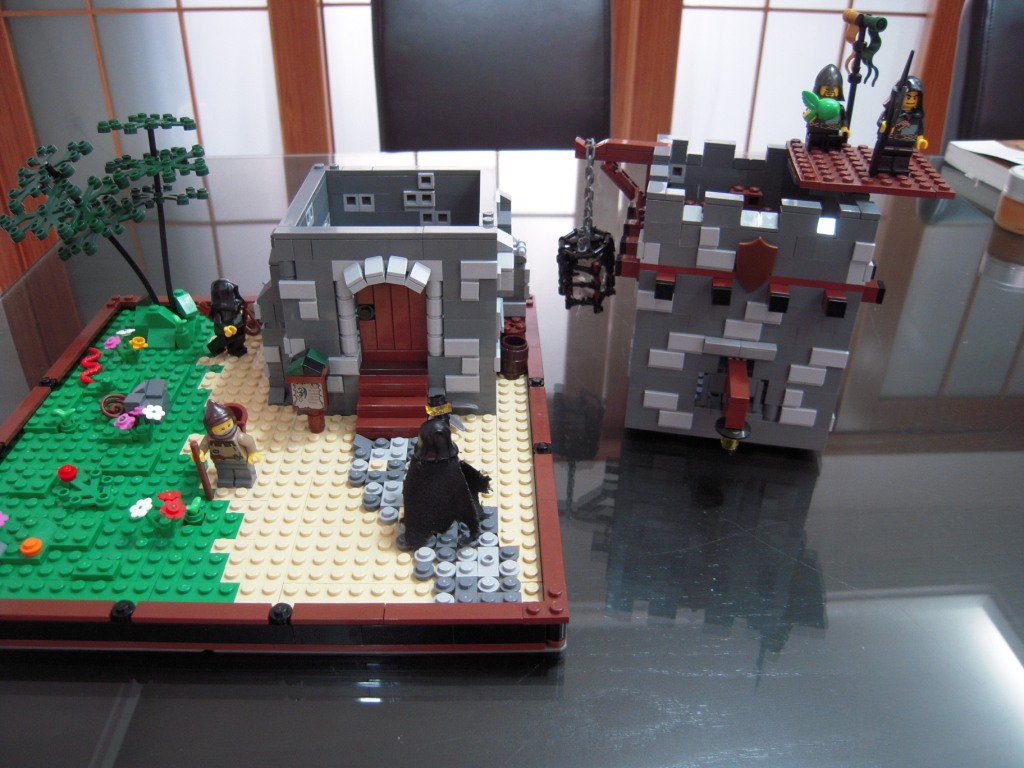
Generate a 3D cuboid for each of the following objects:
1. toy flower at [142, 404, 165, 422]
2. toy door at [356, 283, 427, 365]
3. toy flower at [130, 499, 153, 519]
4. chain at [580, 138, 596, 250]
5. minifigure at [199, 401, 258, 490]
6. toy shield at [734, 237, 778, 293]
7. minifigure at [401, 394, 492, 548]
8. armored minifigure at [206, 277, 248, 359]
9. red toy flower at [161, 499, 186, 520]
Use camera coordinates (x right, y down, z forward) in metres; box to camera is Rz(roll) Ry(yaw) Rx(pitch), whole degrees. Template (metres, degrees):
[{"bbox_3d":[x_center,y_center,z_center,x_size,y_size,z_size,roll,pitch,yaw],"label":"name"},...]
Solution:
[{"bbox_3d":[-0.162,0.013,0.374,0.010,0.004,0.010,47,38,-6],"label":"toy flower"},{"bbox_3d":[-0.055,-0.030,0.387,0.032,0.046,0.006,0,32,-2],"label":"toy door"},{"bbox_3d":[-0.142,0.048,0.317,0.010,0.004,0.010,-45,39,4],"label":"toy flower"},{"bbox_3d":[0.039,-0.098,0.431,0.006,0.060,0.006,7,32,9],"label":"chain"},{"bbox_3d":[-0.117,0.024,0.347,0.025,0.042,0.018,0,32,-2],"label":"minifigure"},{"bbox_3d":[0.103,-0.051,0.354,0.017,0.026,0.005,7,32,9],"label":"toy shield"},{"bbox_3d":[-0.025,0.033,0.323,0.034,0.053,0.028,1,32,0],"label":"minifigure"},{"bbox_3d":[-0.151,-0.035,0.443,0.018,0.043,0.021,17,35,25],"label":"armored minifigure"},{"bbox_3d":[-0.130,0.048,0.317,0.010,0.004,0.010,18,50,-23],"label":"red toy flower"}]

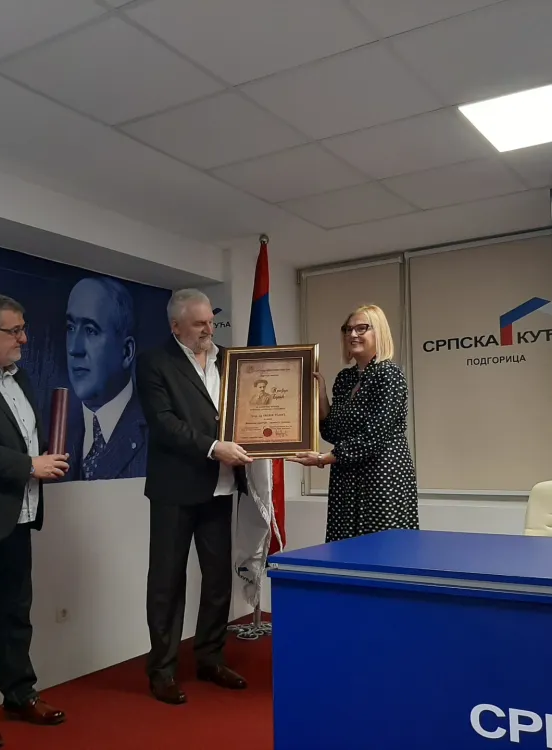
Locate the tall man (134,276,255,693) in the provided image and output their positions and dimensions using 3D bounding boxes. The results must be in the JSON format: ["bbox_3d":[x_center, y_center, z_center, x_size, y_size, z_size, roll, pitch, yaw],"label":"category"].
[{"bbox_3d":[-0.361,0.491,3.506,0.500,1.796,0.520,-5,-7,36],"label":"tall man"}]

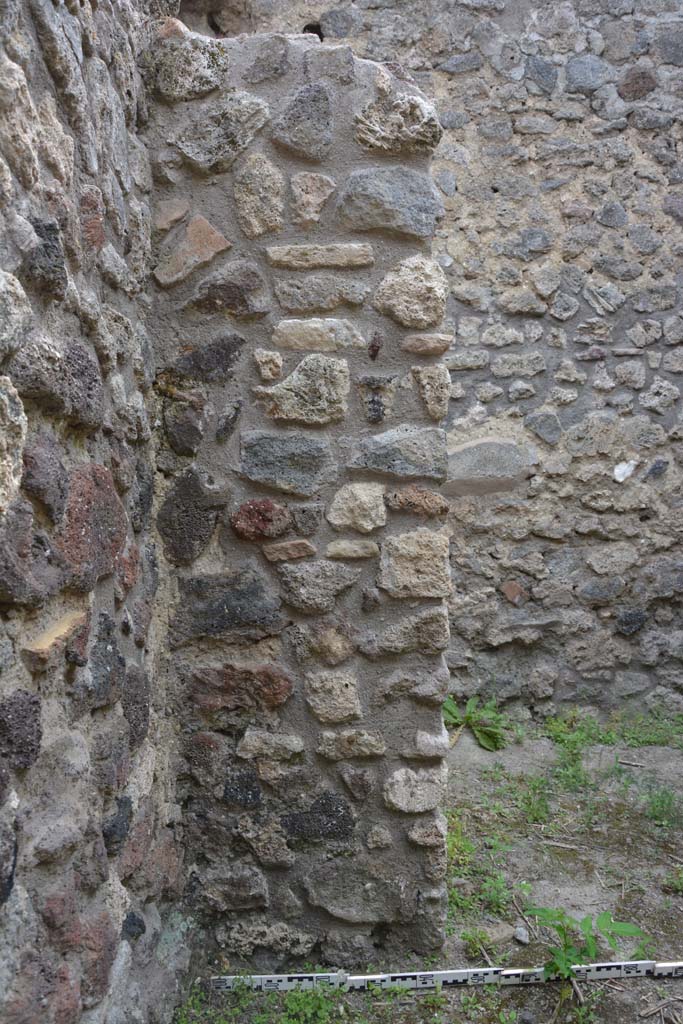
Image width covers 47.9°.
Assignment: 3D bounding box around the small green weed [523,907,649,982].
[{"bbox_3d":[0.488,0.856,1.523,0.225,0.120,0.160,0,4,0],"label":"small green weed"}]

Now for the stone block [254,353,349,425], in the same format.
[{"bbox_3d":[-0.079,-0.242,1.535,0.177,0.136,0.110,-1,5,-2],"label":"stone block"}]

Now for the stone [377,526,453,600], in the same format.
[{"bbox_3d":[0.141,0.097,1.568,0.139,0.135,0.110,-1,5,-2],"label":"stone"}]

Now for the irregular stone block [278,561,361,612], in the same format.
[{"bbox_3d":[-0.043,0.144,1.512,0.160,0.102,0.090,0,4,0],"label":"irregular stone block"}]

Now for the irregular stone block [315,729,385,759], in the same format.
[{"bbox_3d":[0.020,0.459,1.531,0.138,0.061,0.080,0,4,0],"label":"irregular stone block"}]

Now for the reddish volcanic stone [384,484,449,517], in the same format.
[{"bbox_3d":[0.144,-0.023,1.494,0.123,0.062,0.080,0,4,0],"label":"reddish volcanic stone"}]

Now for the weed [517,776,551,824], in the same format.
[{"bbox_3d":[0.542,0.815,2.170,0.094,0.100,0.090,-1,5,-2],"label":"weed"}]

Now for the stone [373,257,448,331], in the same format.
[{"bbox_3d":[0.131,-0.420,1.480,0.144,0.138,0.110,0,4,0],"label":"stone"}]

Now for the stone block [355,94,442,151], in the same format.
[{"bbox_3d":[0.106,-0.729,1.456,0.164,0.108,0.110,0,4,0],"label":"stone block"}]

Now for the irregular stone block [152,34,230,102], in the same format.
[{"bbox_3d":[-0.279,-0.826,1.449,0.145,0.121,0.110,0,4,0],"label":"irregular stone block"}]

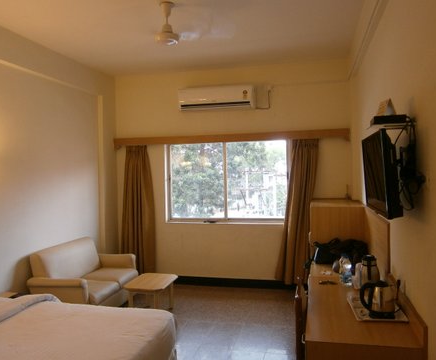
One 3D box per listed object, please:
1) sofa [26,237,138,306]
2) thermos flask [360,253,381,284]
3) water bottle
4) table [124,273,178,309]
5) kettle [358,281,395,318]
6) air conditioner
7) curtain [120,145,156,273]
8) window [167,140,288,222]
[{"bbox_3d":[-1.410,1.123,3.947,0.784,0.800,1.248,-1,2,15],"label":"sofa"},{"bbox_3d":[1.005,0.609,2.362,0.120,0.237,0.125,0,2,25],"label":"thermos flask"},{"bbox_3d":[0.885,0.624,2.508,0.078,0.214,0.078,-1,2,15],"label":"water bottle"},{"bbox_3d":[-0.753,1.316,4.019,0.477,0.384,0.496,-1,2,15],"label":"table"},{"bbox_3d":[0.870,0.636,1.965,0.210,0.197,0.140,-1,2,-10],"label":"kettle"},{"bbox_3d":[-0.008,-1.082,4.782,0.995,0.263,0.200,-1,2,15],"label":"air conditioner"},{"bbox_3d":[-1.124,0.437,5.128,0.580,1.875,0.140,-1,2,15],"label":"curtain"},{"bbox_3d":[0.099,0.029,4.925,1.720,1.130,0.120,-1,2,15],"label":"window"}]

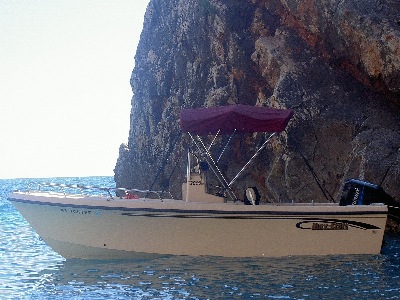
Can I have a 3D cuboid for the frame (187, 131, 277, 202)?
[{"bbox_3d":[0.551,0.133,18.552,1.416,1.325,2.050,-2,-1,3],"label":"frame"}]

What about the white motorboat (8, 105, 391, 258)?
[{"bbox_3d":[0.011,0.638,18.573,6.230,2.703,2.350,-2,-1,3],"label":"white motorboat"}]

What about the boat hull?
[{"bbox_3d":[-0.097,1.249,18.567,5.980,1.288,2.350,-2,-1,3],"label":"boat hull"}]

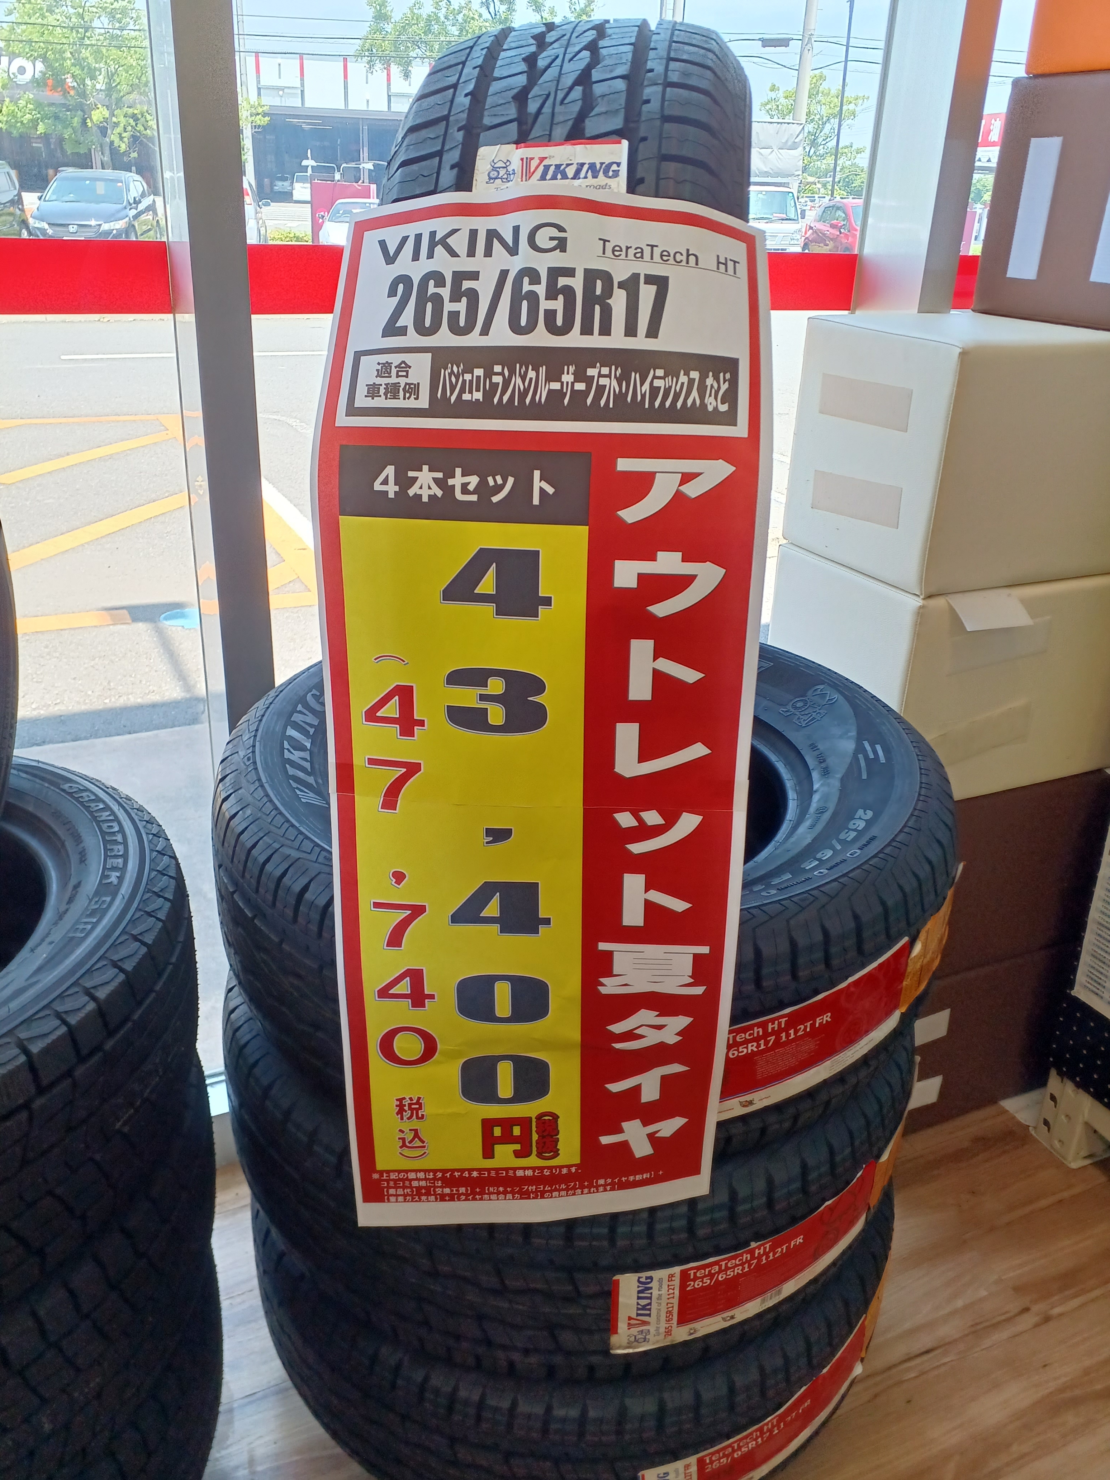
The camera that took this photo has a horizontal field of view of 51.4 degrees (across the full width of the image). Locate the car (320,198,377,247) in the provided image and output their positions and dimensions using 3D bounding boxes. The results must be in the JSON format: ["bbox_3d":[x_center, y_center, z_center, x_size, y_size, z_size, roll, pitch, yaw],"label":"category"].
[{"bbox_3d":[-3.225,-8.796,20.232,1.740,1.300,4.400,-2,26,-8],"label":"car"}]

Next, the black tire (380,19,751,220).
[{"bbox_3d":[0.041,-0.246,1.127,0.270,0.776,0.776,2,25,8],"label":"black tire"}]

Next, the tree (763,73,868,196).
[{"bbox_3d":[10.415,-23.446,46.269,4.380,6.380,4.380,2,25,0],"label":"tree"}]

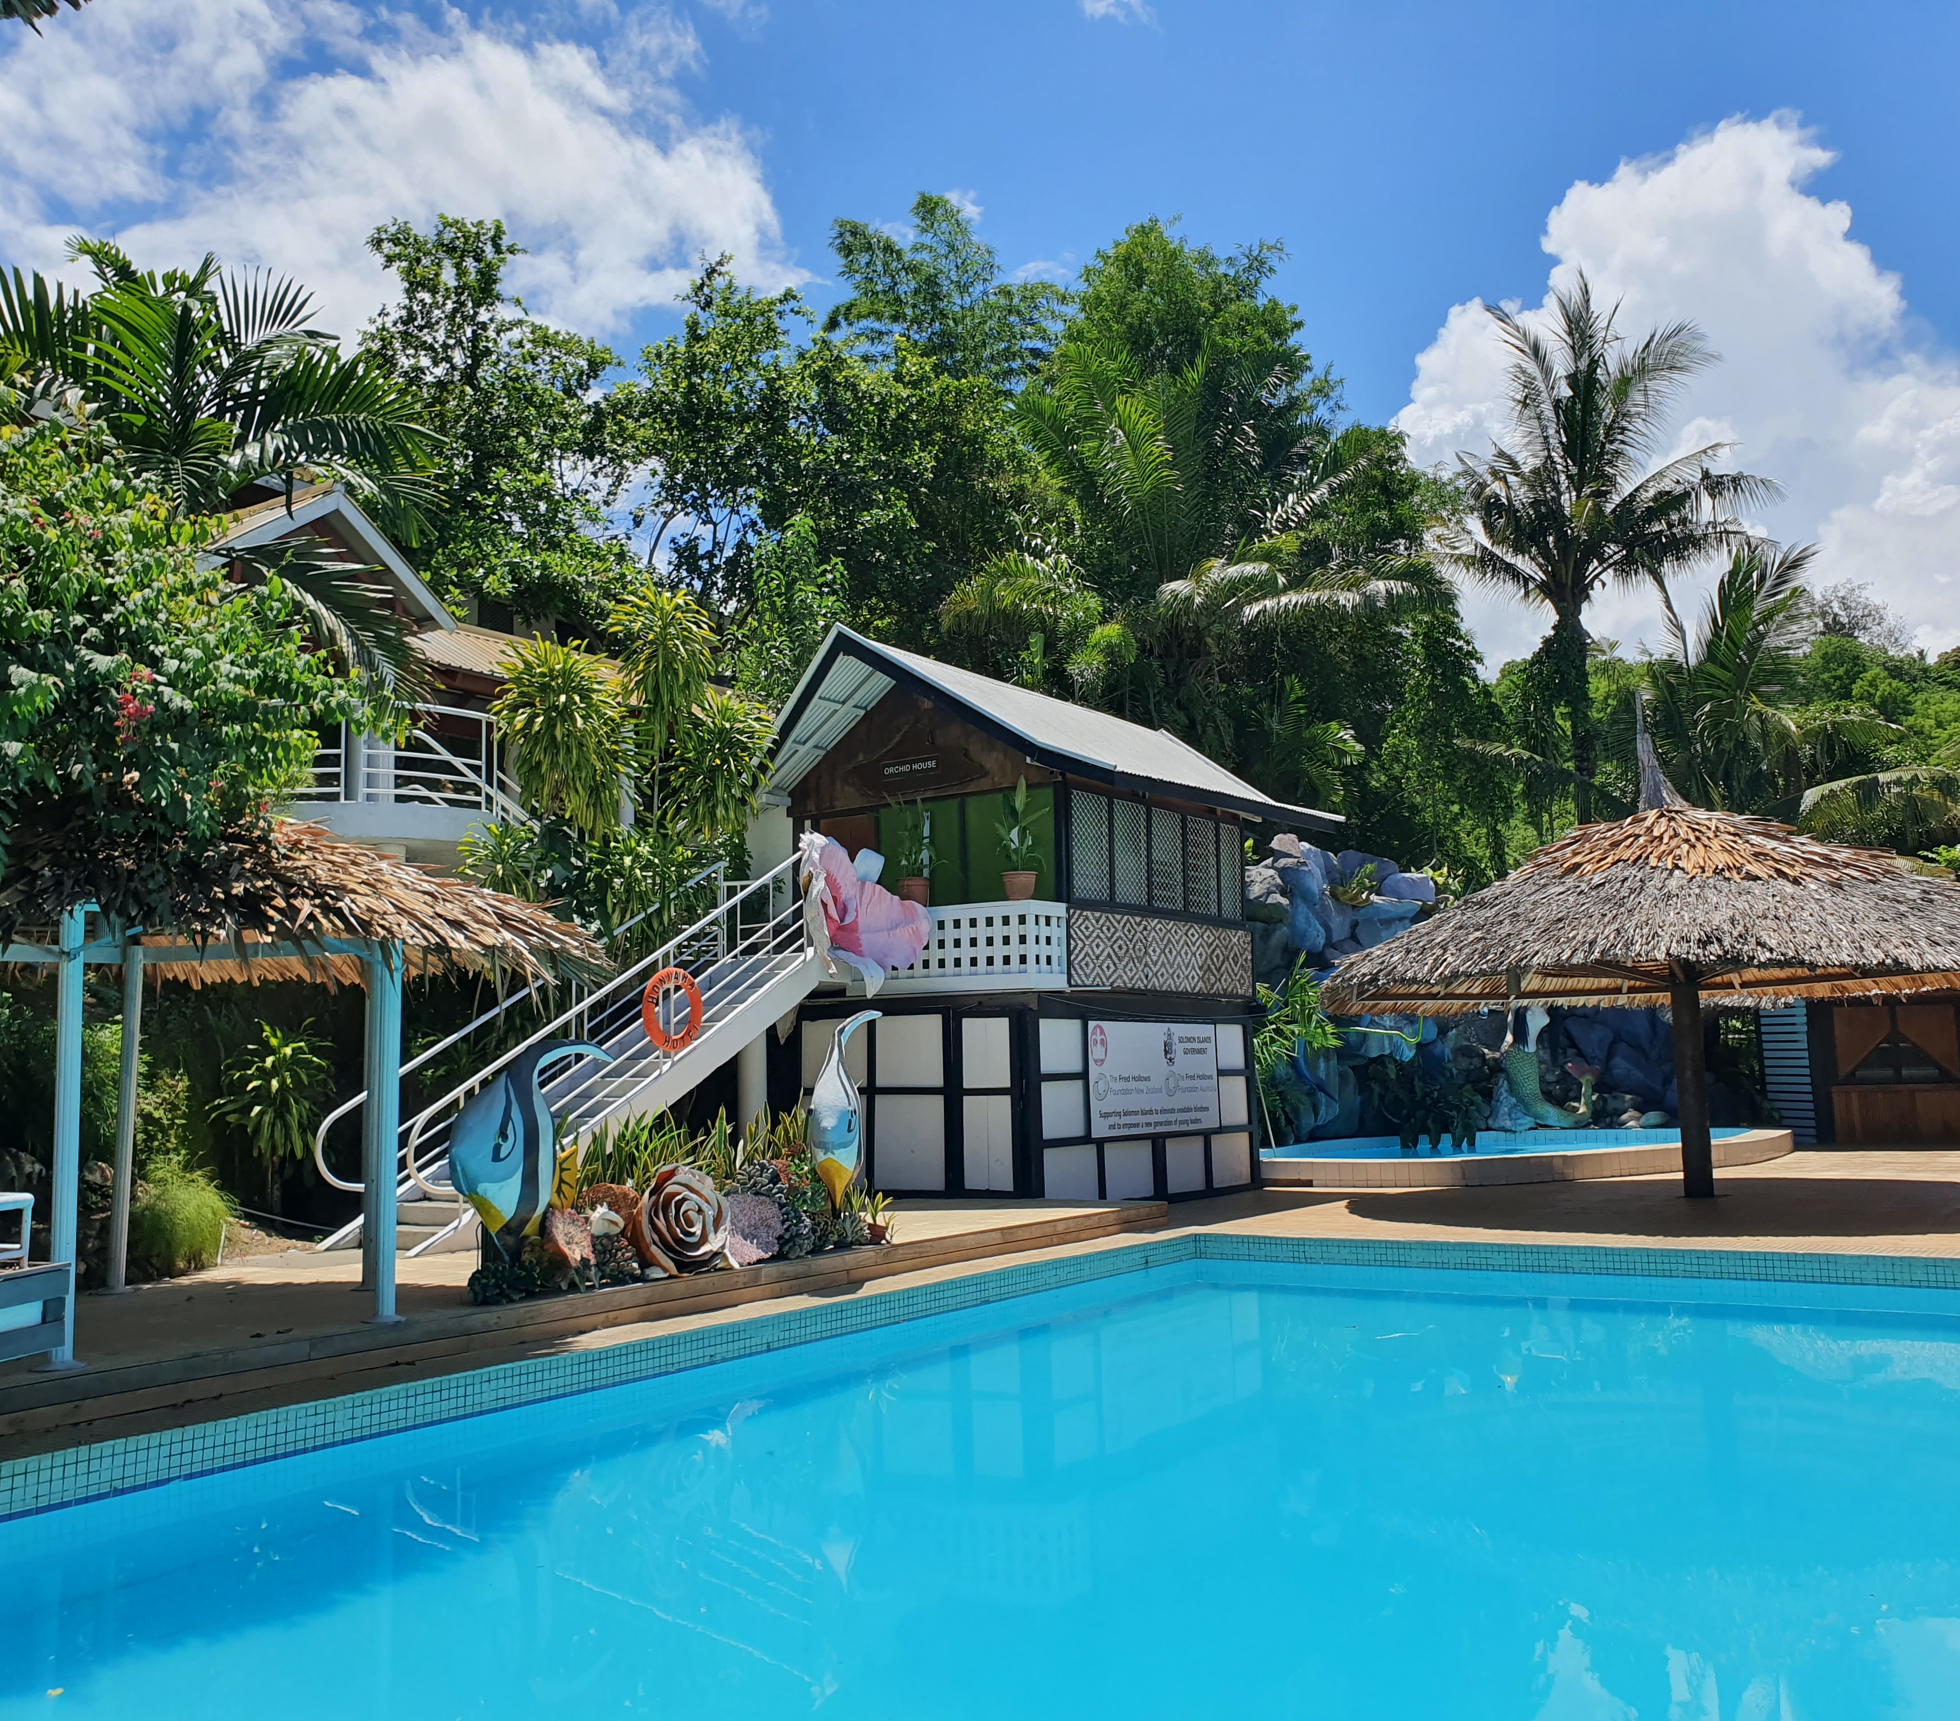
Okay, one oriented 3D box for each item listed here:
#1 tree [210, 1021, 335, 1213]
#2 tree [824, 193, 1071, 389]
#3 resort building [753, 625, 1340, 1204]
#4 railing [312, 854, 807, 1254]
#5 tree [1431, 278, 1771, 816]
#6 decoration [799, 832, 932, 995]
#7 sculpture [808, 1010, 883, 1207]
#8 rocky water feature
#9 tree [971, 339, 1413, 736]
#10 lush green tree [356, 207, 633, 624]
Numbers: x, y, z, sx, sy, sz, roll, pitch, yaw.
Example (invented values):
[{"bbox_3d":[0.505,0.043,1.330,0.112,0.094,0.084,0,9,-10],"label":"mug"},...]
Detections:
[{"bbox_3d":[-5.567,2.053,13.469,0.950,1.620,0.950,1,-8,-22],"label":"tree"},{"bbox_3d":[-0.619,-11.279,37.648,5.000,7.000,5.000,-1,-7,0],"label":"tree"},{"bbox_3d":[0.902,0.885,19.670,3.700,5.850,7.600,-6,-9,35],"label":"resort building"},{"bbox_3d":[-3.413,1.456,14.896,1.300,3.370,4.550,-6,-9,35],"label":"railing"},{"bbox_3d":[12.168,-4.201,33.000,6.400,14.200,6.400,-3,-7,14],"label":"tree"},{"bbox_3d":[-1.082,0.569,16.649,1.300,1.450,0.750,-6,-9,35],"label":"decoration"},{"bbox_3d":[-1.090,2.061,14.256,0.400,1.580,0.900,-3,-7,9],"label":"sculpture"},{"bbox_3d":[7.993,2.044,27.300,7.400,4.800,3.000,-3,-7,12],"label":"rocky water feature"},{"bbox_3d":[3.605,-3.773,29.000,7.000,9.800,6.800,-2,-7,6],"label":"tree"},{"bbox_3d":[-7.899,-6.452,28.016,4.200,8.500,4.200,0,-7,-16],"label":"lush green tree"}]

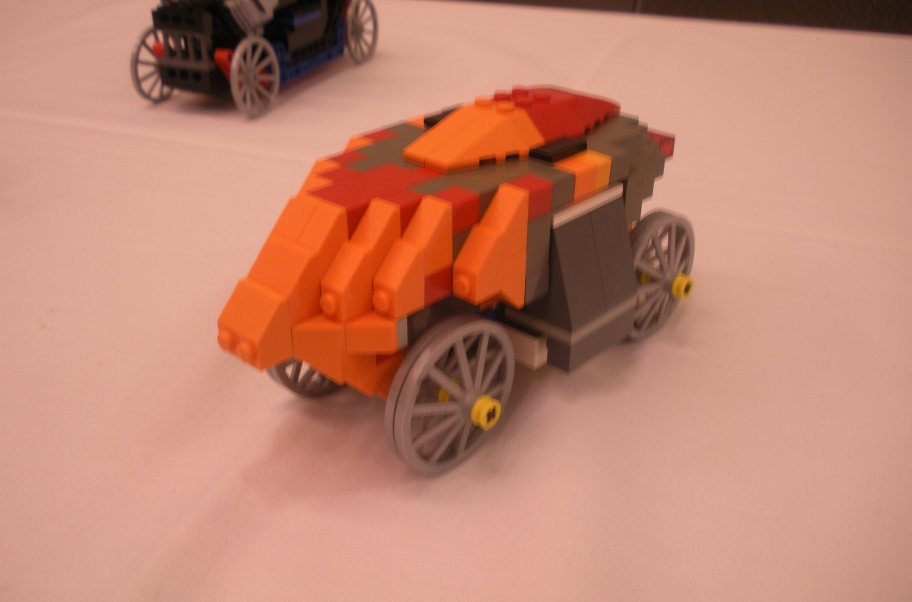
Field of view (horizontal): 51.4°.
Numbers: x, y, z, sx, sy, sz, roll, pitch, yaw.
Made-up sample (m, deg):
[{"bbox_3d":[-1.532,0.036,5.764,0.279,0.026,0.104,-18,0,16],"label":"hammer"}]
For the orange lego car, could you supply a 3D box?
[{"bbox_3d":[0.004,-0.014,0.275,0.079,0.085,0.162,24,37,37],"label":"orange lego car"}]

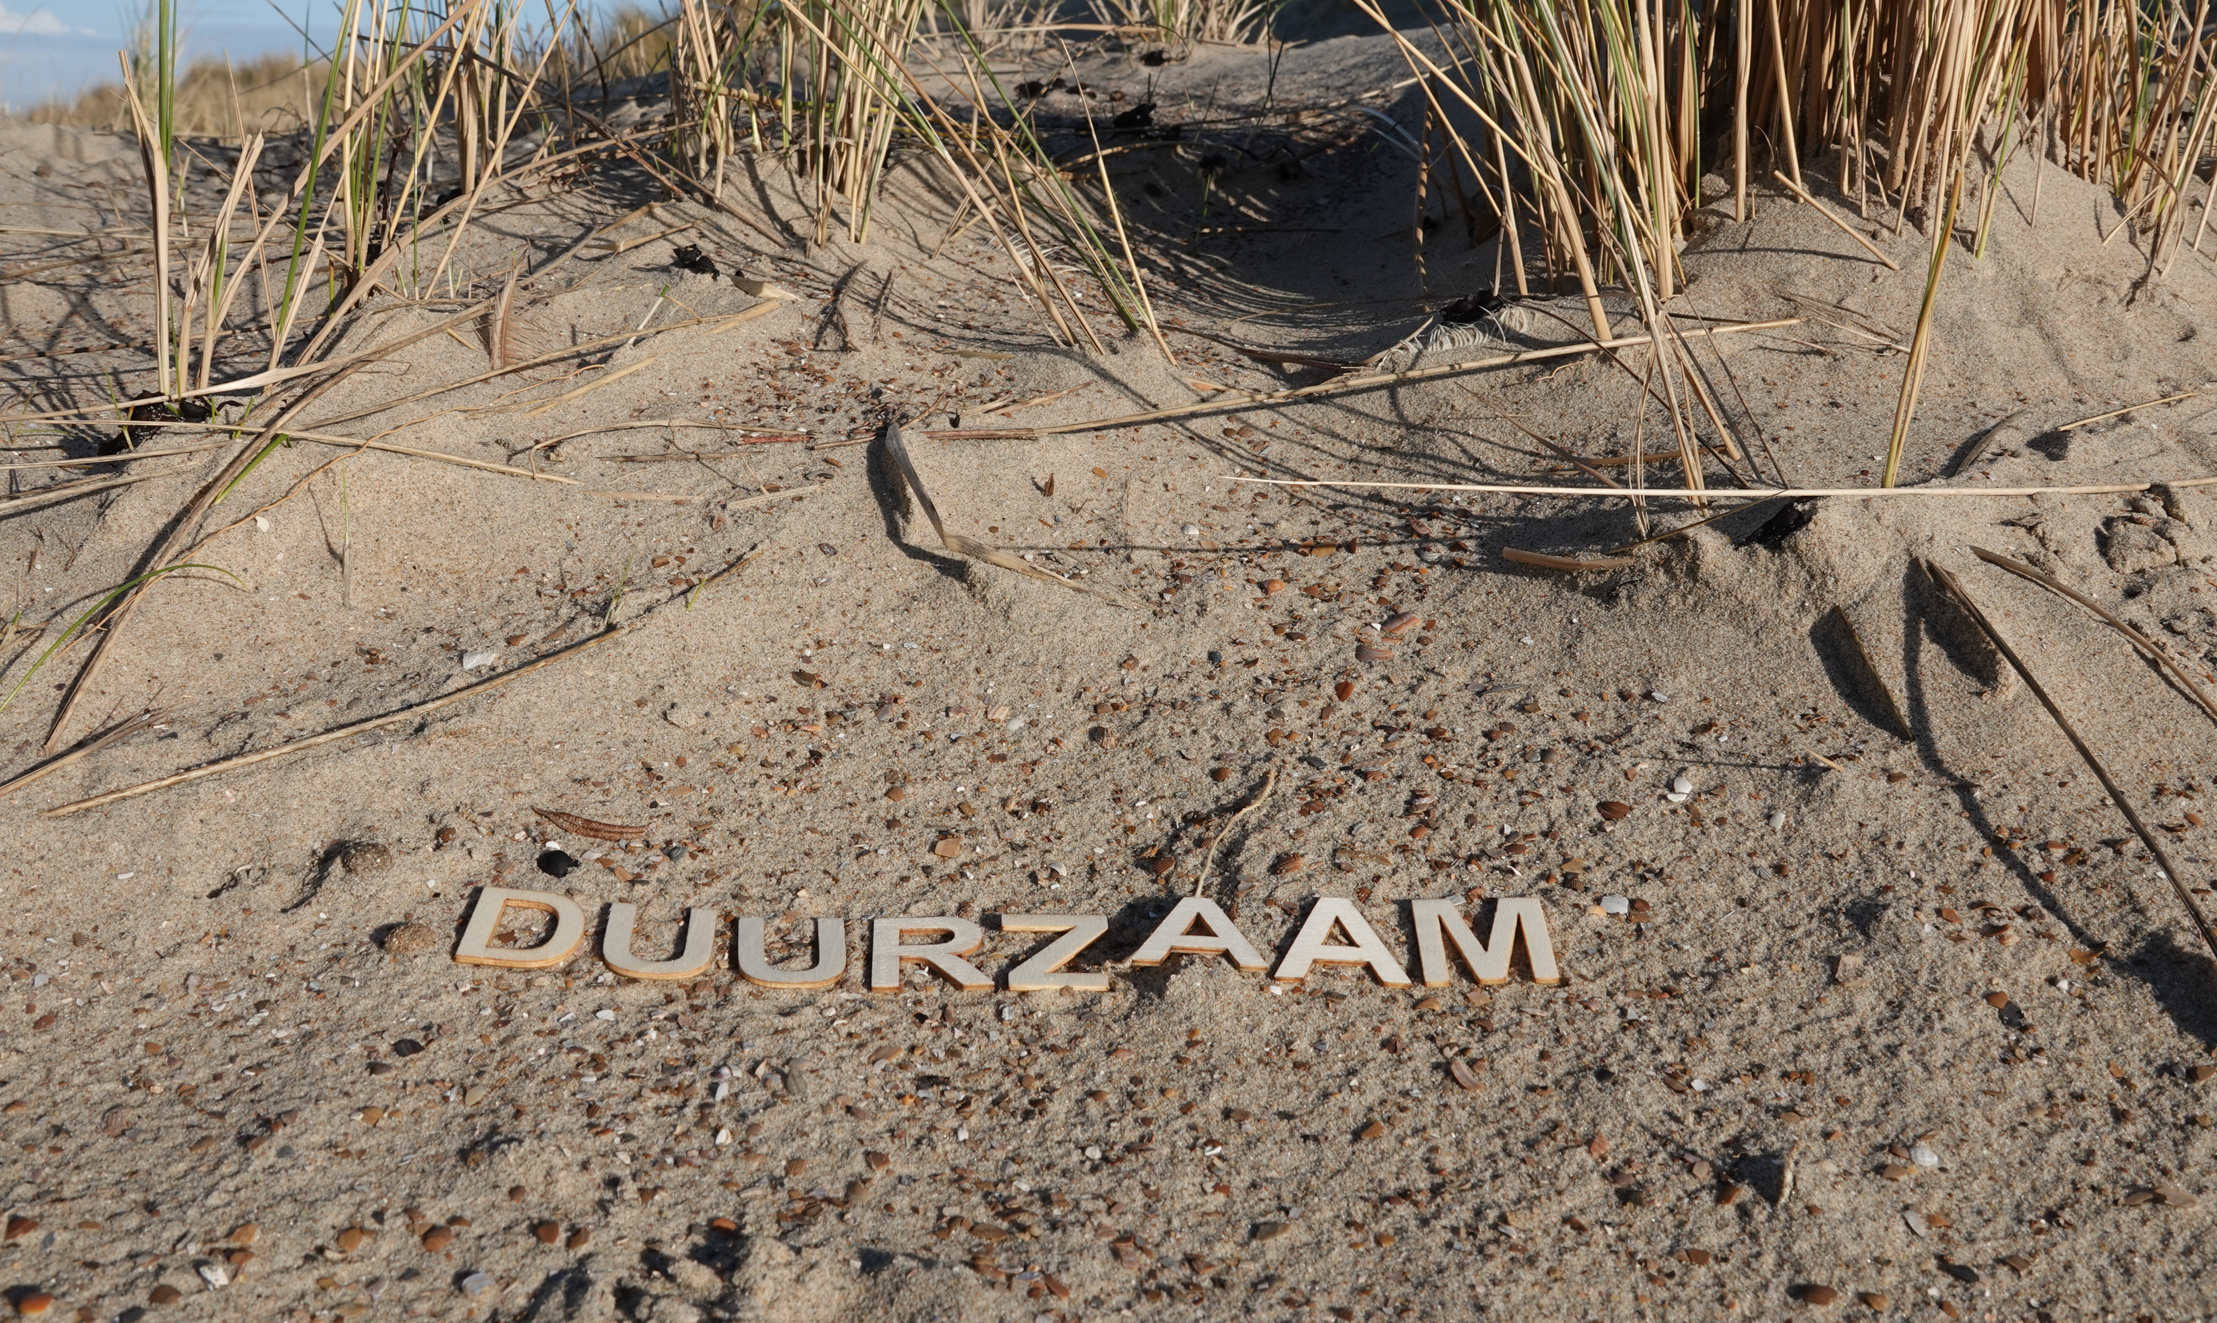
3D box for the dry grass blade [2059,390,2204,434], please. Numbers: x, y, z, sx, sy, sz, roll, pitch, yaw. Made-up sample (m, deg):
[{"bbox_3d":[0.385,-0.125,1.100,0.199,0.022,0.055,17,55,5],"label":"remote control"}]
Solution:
[{"bbox_3d":[0.651,-0.162,1.409,0.117,0.005,0.005,-15,29,-16],"label":"dry grass blade"}]

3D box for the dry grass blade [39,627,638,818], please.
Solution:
[{"bbox_3d":[-0.357,0.025,1.060,0.290,0.005,0.017,-21,33,-37],"label":"dry grass blade"}]

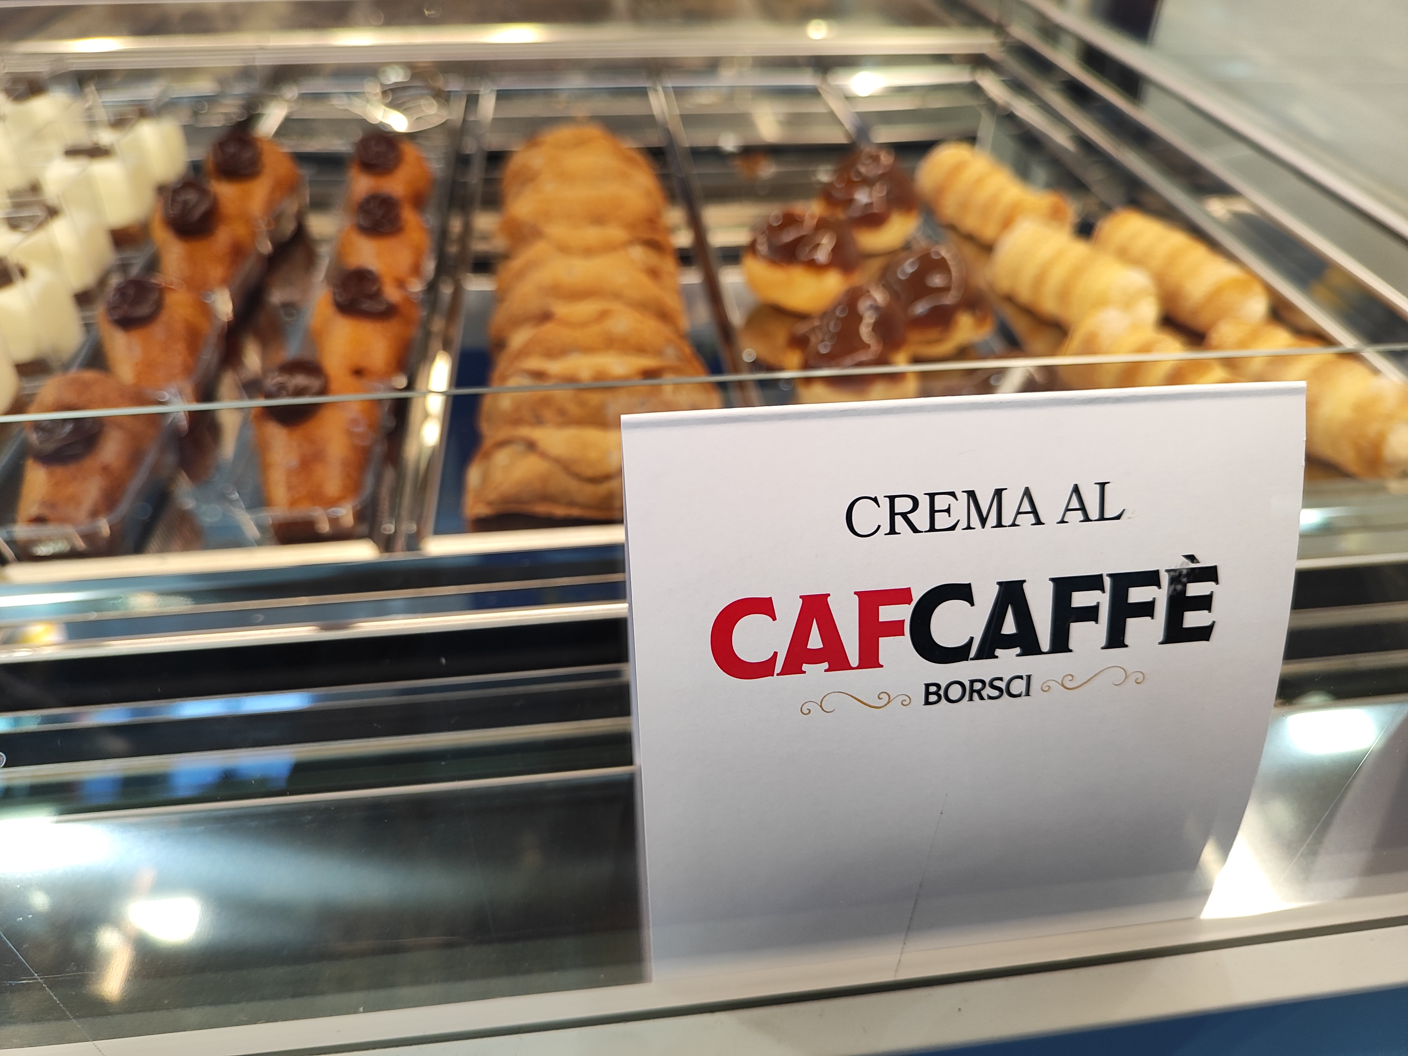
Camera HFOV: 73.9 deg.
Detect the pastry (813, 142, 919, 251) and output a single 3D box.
[{"bbox_3d":[0.090,-0.180,0.516,0.053,0.051,0.053,-3,40,-5],"label":"pastry"}]

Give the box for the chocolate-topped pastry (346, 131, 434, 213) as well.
[{"bbox_3d":[-0.175,-0.195,0.532,0.045,0.047,0.073,-3,40,-5],"label":"chocolate-topped pastry"}]

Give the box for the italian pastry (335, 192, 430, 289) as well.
[{"bbox_3d":[-0.157,-0.139,0.466,0.045,0.047,0.073,-3,40,-5],"label":"italian pastry"}]

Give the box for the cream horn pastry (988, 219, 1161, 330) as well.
[{"bbox_3d":[0.157,-0.110,0.401,0.064,0.029,0.029,33,50,30],"label":"cream horn pastry"}]

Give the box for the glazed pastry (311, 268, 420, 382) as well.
[{"bbox_3d":[-0.122,-0.072,0.339,0.037,0.041,0.045,-4,42,-6],"label":"glazed pastry"}]

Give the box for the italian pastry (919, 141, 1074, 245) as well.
[{"bbox_3d":[0.143,-0.167,0.465,0.029,0.029,0.073,-26,48,-28],"label":"italian pastry"}]

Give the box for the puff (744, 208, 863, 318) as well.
[{"bbox_3d":[0.048,-0.132,0.463,0.055,0.046,0.055,-3,40,-5],"label":"puff"}]

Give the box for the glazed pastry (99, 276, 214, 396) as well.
[{"bbox_3d":[-0.193,-0.067,0.331,0.035,0.041,0.045,-4,42,-6],"label":"glazed pastry"}]

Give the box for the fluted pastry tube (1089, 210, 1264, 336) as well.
[{"bbox_3d":[0.238,-0.130,0.471,0.036,0.037,0.091,-16,43,-19],"label":"fluted pastry tube"}]

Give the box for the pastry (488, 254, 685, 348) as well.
[{"bbox_3d":[-0.045,-0.087,0.364,0.078,0.035,0.051,-4,42,-6],"label":"pastry"}]

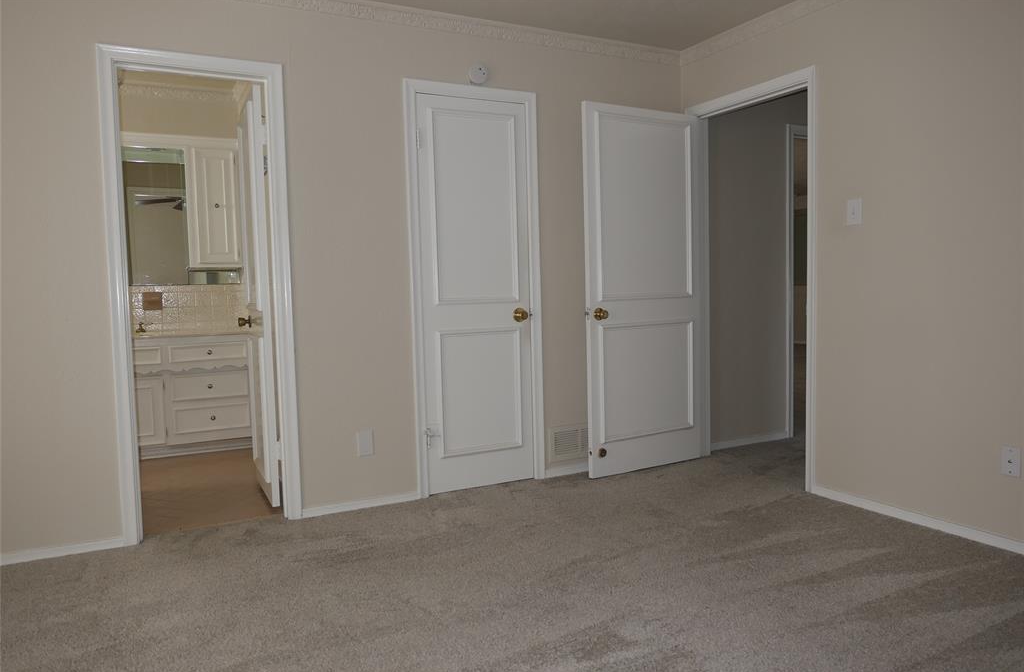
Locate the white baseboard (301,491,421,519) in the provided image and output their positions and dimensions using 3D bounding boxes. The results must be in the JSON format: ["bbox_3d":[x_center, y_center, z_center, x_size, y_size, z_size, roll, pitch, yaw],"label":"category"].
[{"bbox_3d":[-0.731,0.829,3.342,0.569,0.045,0.014,-3,4,-26],"label":"white baseboard"}]

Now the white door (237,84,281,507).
[{"bbox_3d":[-1.302,-0.182,3.508,0.040,1.990,0.610,-3,4,-27],"label":"white door"}]

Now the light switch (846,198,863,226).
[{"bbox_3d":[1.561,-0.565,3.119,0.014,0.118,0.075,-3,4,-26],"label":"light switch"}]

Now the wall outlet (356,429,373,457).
[{"bbox_3d":[-0.713,0.524,3.339,0.074,0.122,0.009,-3,4,-26],"label":"wall outlet"}]

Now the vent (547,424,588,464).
[{"bbox_3d":[0.370,0.601,3.868,0.350,0.200,0.014,-3,4,-26],"label":"vent"}]

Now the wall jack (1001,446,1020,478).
[{"bbox_3d":[1.882,0.475,2.578,0.009,0.116,0.070,-3,4,-26],"label":"wall jack"}]

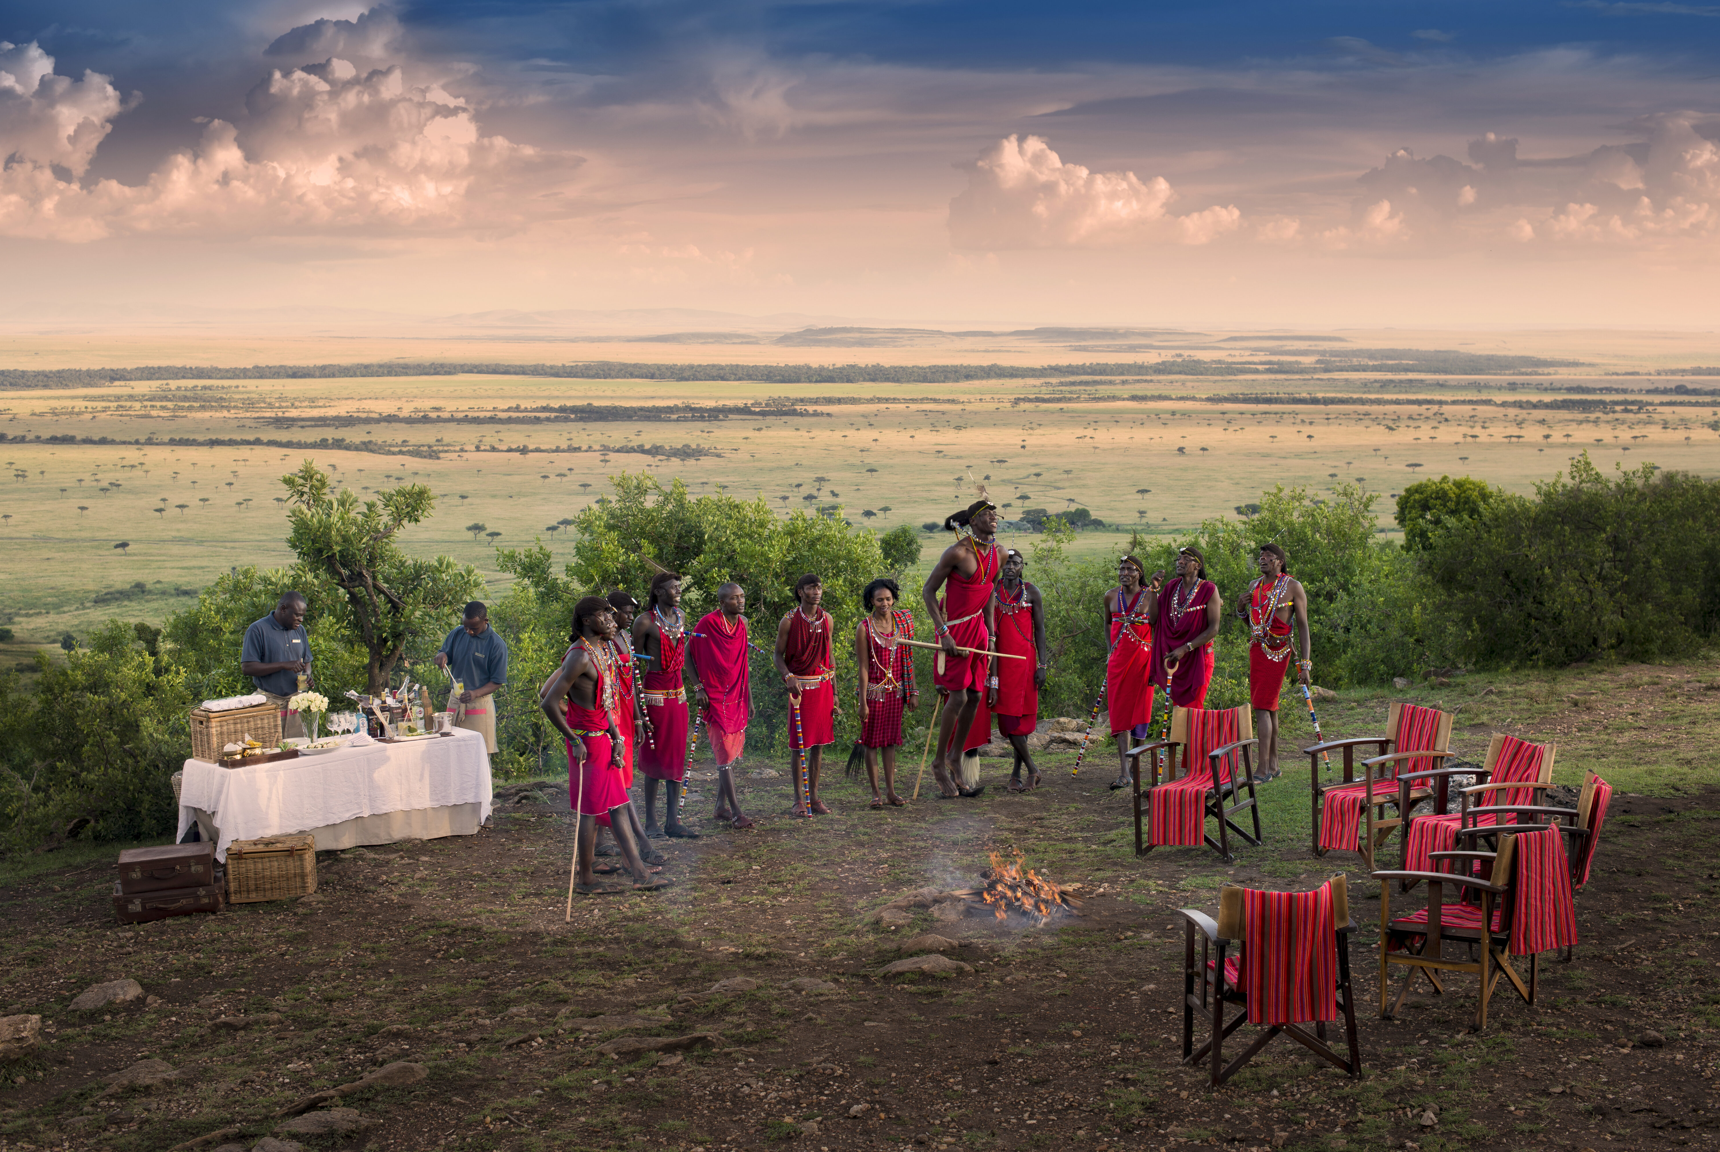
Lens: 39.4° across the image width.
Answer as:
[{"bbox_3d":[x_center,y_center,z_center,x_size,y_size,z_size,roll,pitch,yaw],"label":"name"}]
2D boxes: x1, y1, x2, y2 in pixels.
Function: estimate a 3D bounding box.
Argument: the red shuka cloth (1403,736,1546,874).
[{"bbox_3d":[3.533,1.335,13.718,0.620,0.780,0.420,-2,4,-23],"label":"red shuka cloth"}]

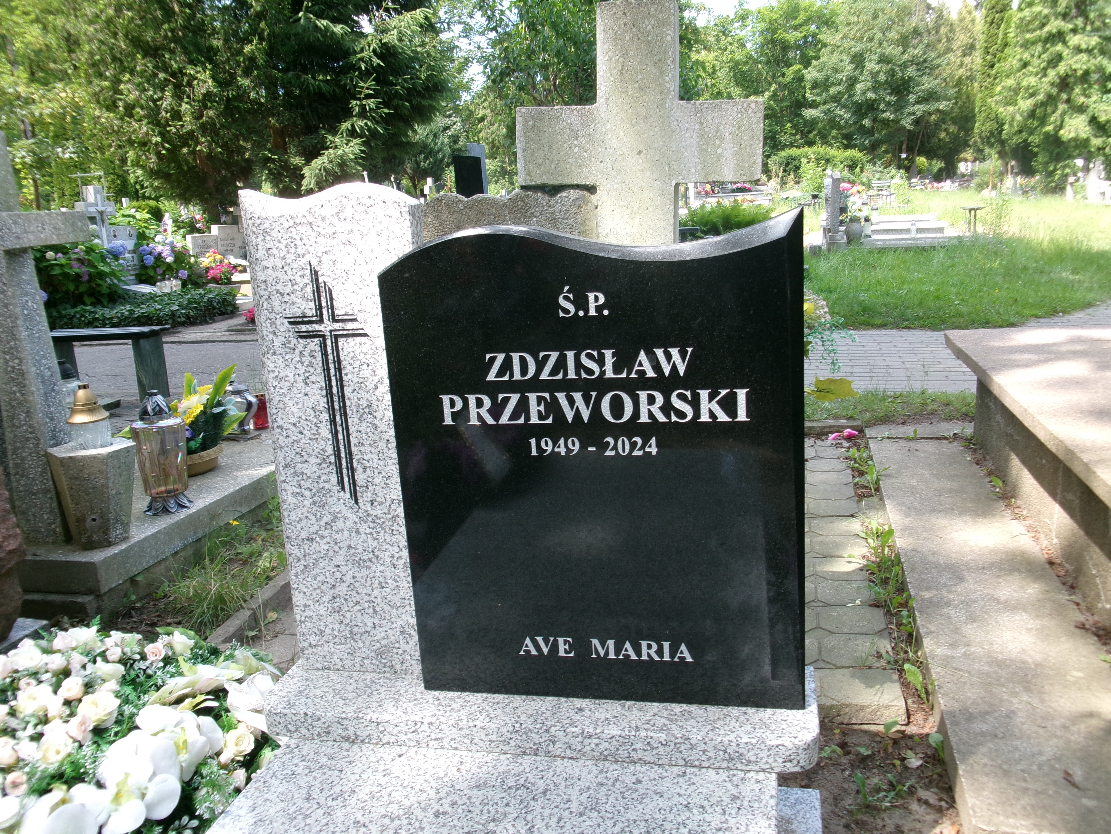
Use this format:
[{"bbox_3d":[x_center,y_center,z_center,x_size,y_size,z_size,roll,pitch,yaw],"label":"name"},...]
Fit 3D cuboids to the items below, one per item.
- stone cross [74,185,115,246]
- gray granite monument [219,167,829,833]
[{"bbox_3d":[-6.904,-2.979,13.500,0.200,1.000,0.600,0,13,14],"label":"stone cross"},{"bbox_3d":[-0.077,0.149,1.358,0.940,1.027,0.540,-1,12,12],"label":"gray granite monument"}]

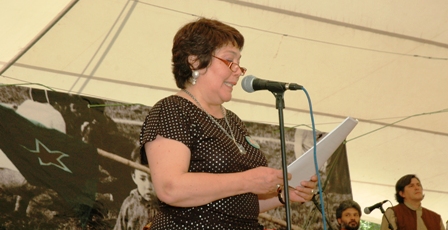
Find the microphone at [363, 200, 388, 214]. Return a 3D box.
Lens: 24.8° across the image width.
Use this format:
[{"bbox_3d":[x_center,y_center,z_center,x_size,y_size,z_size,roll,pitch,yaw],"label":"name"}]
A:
[{"bbox_3d":[1.119,0.669,7.500,0.200,0.055,0.052,-29,-19,20],"label":"microphone"}]

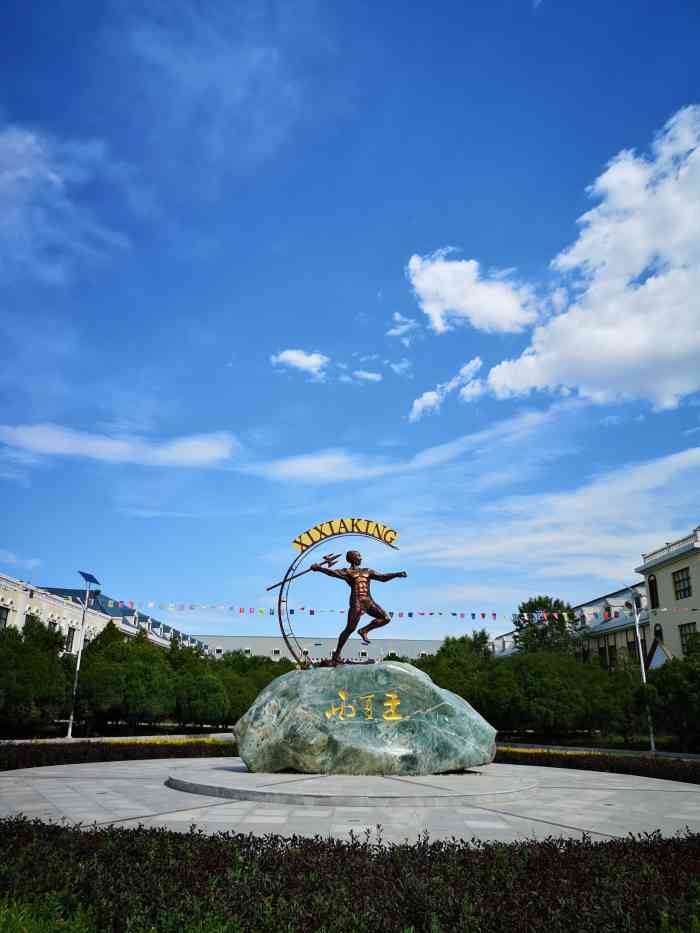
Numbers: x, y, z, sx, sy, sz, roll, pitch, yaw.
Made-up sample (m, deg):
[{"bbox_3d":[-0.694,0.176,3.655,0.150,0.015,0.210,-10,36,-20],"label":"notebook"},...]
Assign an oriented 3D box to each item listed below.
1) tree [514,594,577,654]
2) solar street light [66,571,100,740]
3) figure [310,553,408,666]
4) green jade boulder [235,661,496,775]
[{"bbox_3d":[12.591,12.600,46.469,4.500,8.690,4.500,1,-18,0],"label":"tree"},{"bbox_3d":[-12.327,8.383,32.948,1.100,7.300,1.300,1,-18,0],"label":"solar street light"},{"bbox_3d":[0.199,3.440,17.711,2.280,2.680,1.000,4,-18,-9],"label":"figure"},{"bbox_3d":[0.379,5.841,17.031,5.800,2.400,2.700,1,-18,0],"label":"green jade boulder"}]

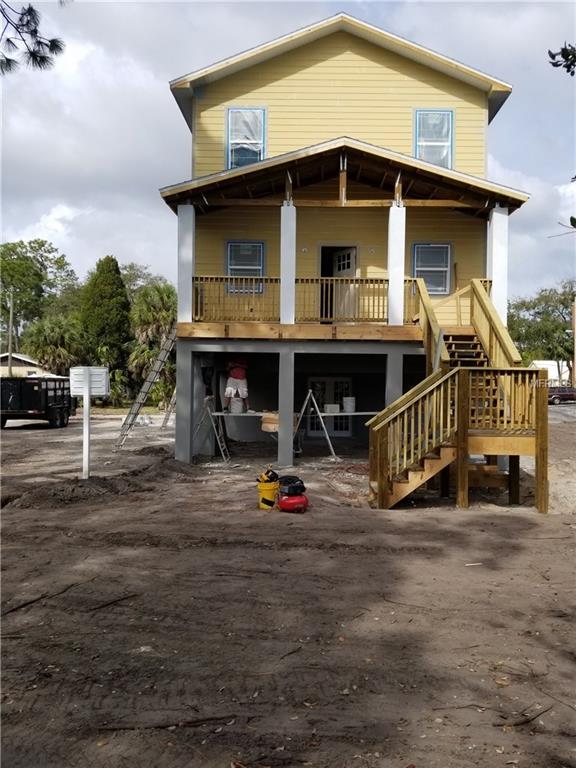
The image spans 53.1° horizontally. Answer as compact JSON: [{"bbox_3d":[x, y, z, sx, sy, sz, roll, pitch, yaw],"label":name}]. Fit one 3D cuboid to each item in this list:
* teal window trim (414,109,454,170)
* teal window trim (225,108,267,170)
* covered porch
[{"bbox_3d":[3.639,-5.950,14.300,0.960,1.680,0.100,1,0,1],"label":"teal window trim"},{"bbox_3d":[-1.024,-6.000,14.300,0.960,1.680,0.100,1,0,1],"label":"teal window trim"},{"bbox_3d":[1.253,-3.152,13.400,8.000,4.350,1.850,1,0,1],"label":"covered porch"}]

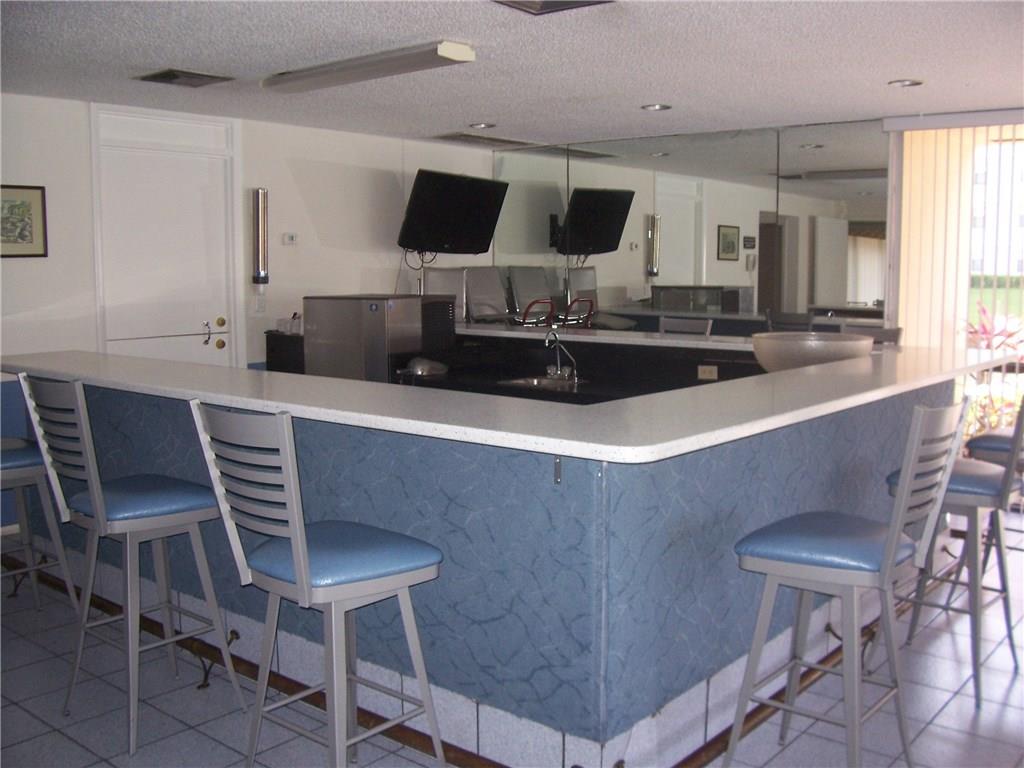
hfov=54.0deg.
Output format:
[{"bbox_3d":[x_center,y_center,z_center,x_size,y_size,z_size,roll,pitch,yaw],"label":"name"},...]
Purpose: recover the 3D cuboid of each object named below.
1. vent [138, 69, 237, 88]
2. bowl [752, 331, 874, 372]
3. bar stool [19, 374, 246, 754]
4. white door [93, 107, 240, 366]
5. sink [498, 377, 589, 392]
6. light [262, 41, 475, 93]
[{"bbox_3d":[-1.673,-1.544,5.119,0.360,0.025,0.367,5,9,40],"label":"vent"},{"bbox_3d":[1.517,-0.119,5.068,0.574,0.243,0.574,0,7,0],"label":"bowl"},{"bbox_3d":[-1.230,0.534,3.269,0.465,1.165,0.536,5,9,40],"label":"bar stool"},{"bbox_3d":[-2.103,-0.456,6.344,0.080,2.420,0.990,5,9,40],"label":"white door"},{"bbox_3d":[0.188,0.069,6.025,0.390,0.150,0.380,5,9,40],"label":"sink"},{"bbox_3d":[-0.704,-1.474,4.750,1.240,0.078,0.232,5,9,40],"label":"light"}]

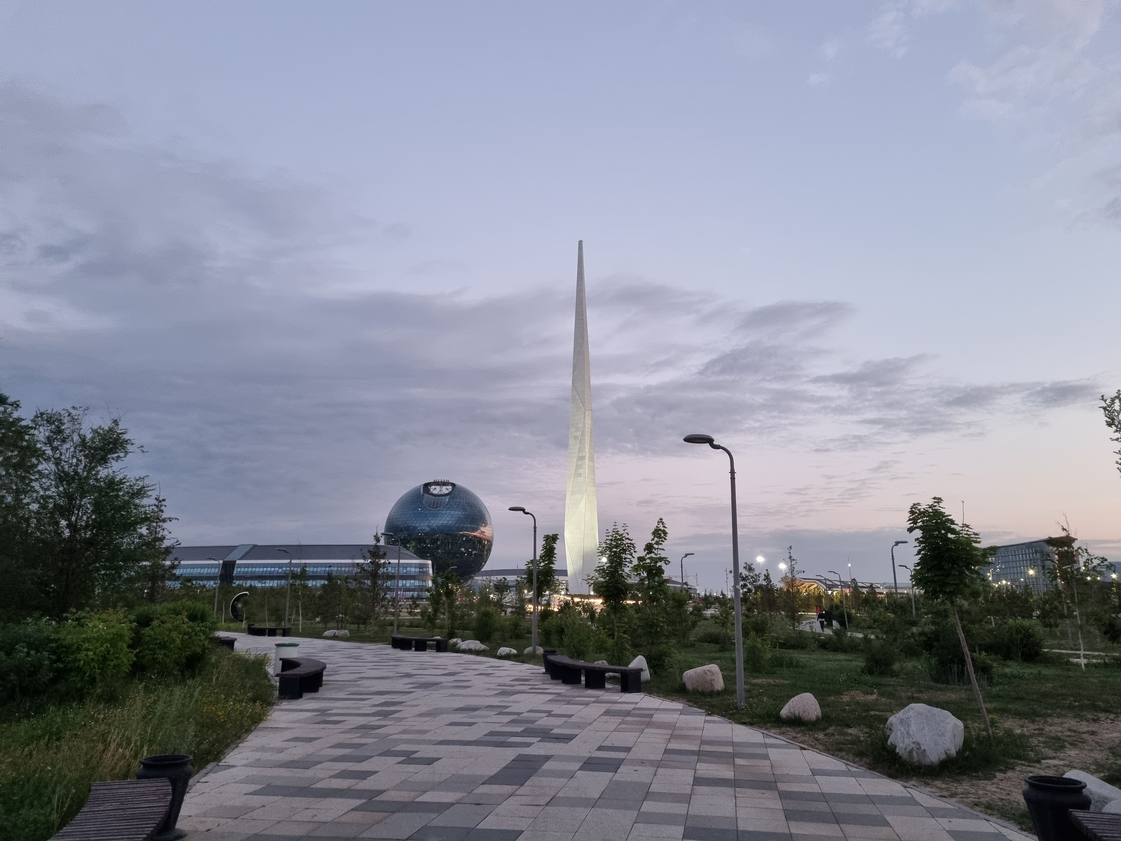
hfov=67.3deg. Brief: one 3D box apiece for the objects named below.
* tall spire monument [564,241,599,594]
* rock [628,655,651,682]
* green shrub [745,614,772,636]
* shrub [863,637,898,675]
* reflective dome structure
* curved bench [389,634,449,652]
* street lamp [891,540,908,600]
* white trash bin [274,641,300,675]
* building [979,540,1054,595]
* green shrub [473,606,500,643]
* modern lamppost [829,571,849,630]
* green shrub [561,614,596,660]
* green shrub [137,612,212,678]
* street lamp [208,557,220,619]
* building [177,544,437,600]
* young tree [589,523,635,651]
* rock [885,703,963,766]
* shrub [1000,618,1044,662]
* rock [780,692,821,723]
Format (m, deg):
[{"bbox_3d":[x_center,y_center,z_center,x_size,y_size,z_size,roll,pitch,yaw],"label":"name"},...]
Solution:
[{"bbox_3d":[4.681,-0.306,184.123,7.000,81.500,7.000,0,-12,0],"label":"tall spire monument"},{"bbox_3d":[1.718,5.438,18.677,0.580,0.630,0.500,0,-12,0],"label":"rock"},{"bbox_3d":[8.910,9.366,38.000,1.154,1.190,1.154,-3,-13,13],"label":"green shrub"},{"bbox_3d":[7.866,5.798,20.700,0.792,0.908,0.753,-5,-13,20],"label":"shrub"},{"bbox_3d":[-89.590,86.581,624.674,80.000,84.000,80.000,2,-12,-8],"label":"reflective dome structure"},{"bbox_3d":[-4.507,7.259,27.437,0.688,0.403,2.900,11,-16,-42],"label":"curved bench"},{"bbox_3d":[15.368,7.816,38.219,0.900,4.650,0.300,0,-12,0],"label":"street lamp"},{"bbox_3d":[-6.464,5.630,19.940,0.570,0.720,0.550,4,-13,-17],"label":"white trash bin"},{"bbox_3d":[299.740,97.709,536.593,17.000,38.500,90.000,0,-12,0],"label":"building"},{"bbox_3d":[-2.708,7.526,31.000,0.997,1.379,0.997,1,-12,-5],"label":"green shrub"},{"bbox_3d":[22.126,14.433,66.975,1.200,4.650,0.300,0,-12,0],"label":"modern lamppost"},{"bbox_3d":[0.476,6.017,23.512,0.954,1.278,0.934,0,-12,1],"label":"green shrub"},{"bbox_3d":[-8.796,5.064,19.160,1.600,1.550,1.500,5,-13,-23],"label":"green shrub"},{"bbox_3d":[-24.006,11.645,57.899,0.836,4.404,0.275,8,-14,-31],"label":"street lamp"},{"bbox_3d":[-126.459,75.363,413.303,120.000,27.500,45.000,-1,-12,5],"label":"building"},{"bbox_3d":[1.867,5.932,29.922,1.650,4.400,1.650,0,-12,0],"label":"young tree"},{"bbox_3d":[3.991,3.441,9.250,0.788,0.622,0.631,-5,-13,23],"label":"rock"},{"bbox_3d":[14.872,7.132,27.117,1.350,1.450,1.350,-6,-14,28],"label":"shrub"},{"bbox_3d":[3.451,4.115,12.178,0.560,0.413,0.472,-3,-12,15],"label":"rock"}]

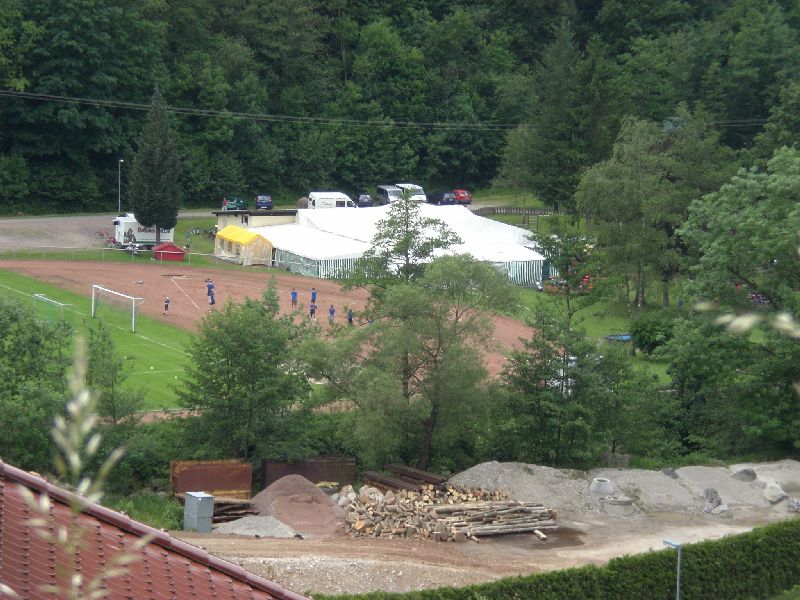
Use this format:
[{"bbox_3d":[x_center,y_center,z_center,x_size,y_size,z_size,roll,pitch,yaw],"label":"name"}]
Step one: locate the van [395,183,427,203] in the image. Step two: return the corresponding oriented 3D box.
[{"bbox_3d":[1.370,-11.539,292.859,1.950,2.070,4.900,0,8,-15],"label":"van"}]

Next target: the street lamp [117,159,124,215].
[{"bbox_3d":[-28.906,-11.771,273.758,0.250,5.650,0.720,-5,10,-40],"label":"street lamp"}]

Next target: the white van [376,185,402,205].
[{"bbox_3d":[-0.970,-11.013,280.774,1.880,2.000,4.700,-2,9,-18],"label":"white van"}]

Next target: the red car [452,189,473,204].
[{"bbox_3d":[6.518,-11.682,297.400,1.680,1.470,3.950,-3,9,-32],"label":"red car"}]

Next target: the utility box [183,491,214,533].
[{"bbox_3d":[-9.999,10.629,131.623,0.940,1.800,1.159,-3,9,-33],"label":"utility box"}]

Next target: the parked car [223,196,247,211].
[{"bbox_3d":[-17.583,-10.361,281.903,1.680,1.420,4.000,4,8,15],"label":"parked car"}]

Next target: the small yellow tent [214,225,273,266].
[{"bbox_3d":[-13.979,-4.879,235.795,2.800,2.750,6.800,-3,9,-22],"label":"small yellow tent"}]

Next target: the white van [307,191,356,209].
[{"bbox_3d":[-6.825,-10.293,280.333,5.300,2.450,2.000,-1,8,-20],"label":"white van"}]

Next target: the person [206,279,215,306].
[{"bbox_3d":[-15.062,-0.578,210.037,0.520,1.780,0.360,0,8,-17],"label":"person"}]

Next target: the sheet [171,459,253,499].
[{"bbox_3d":[-10.108,9.675,141.347,4.350,2.050,0.200,2,9,6],"label":"sheet"}]

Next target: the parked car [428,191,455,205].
[{"bbox_3d":[4.402,-10.994,283.002,1.720,1.460,4.200,-2,9,-20],"label":"parked car"}]

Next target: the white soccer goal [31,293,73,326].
[{"bbox_3d":[-25.307,0.944,194.095,1.450,2.060,5.150,-3,10,-30],"label":"white soccer goal"}]

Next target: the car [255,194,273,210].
[{"bbox_3d":[-14.201,-10.431,276.768,1.680,1.480,4.000,0,9,-3],"label":"car"}]

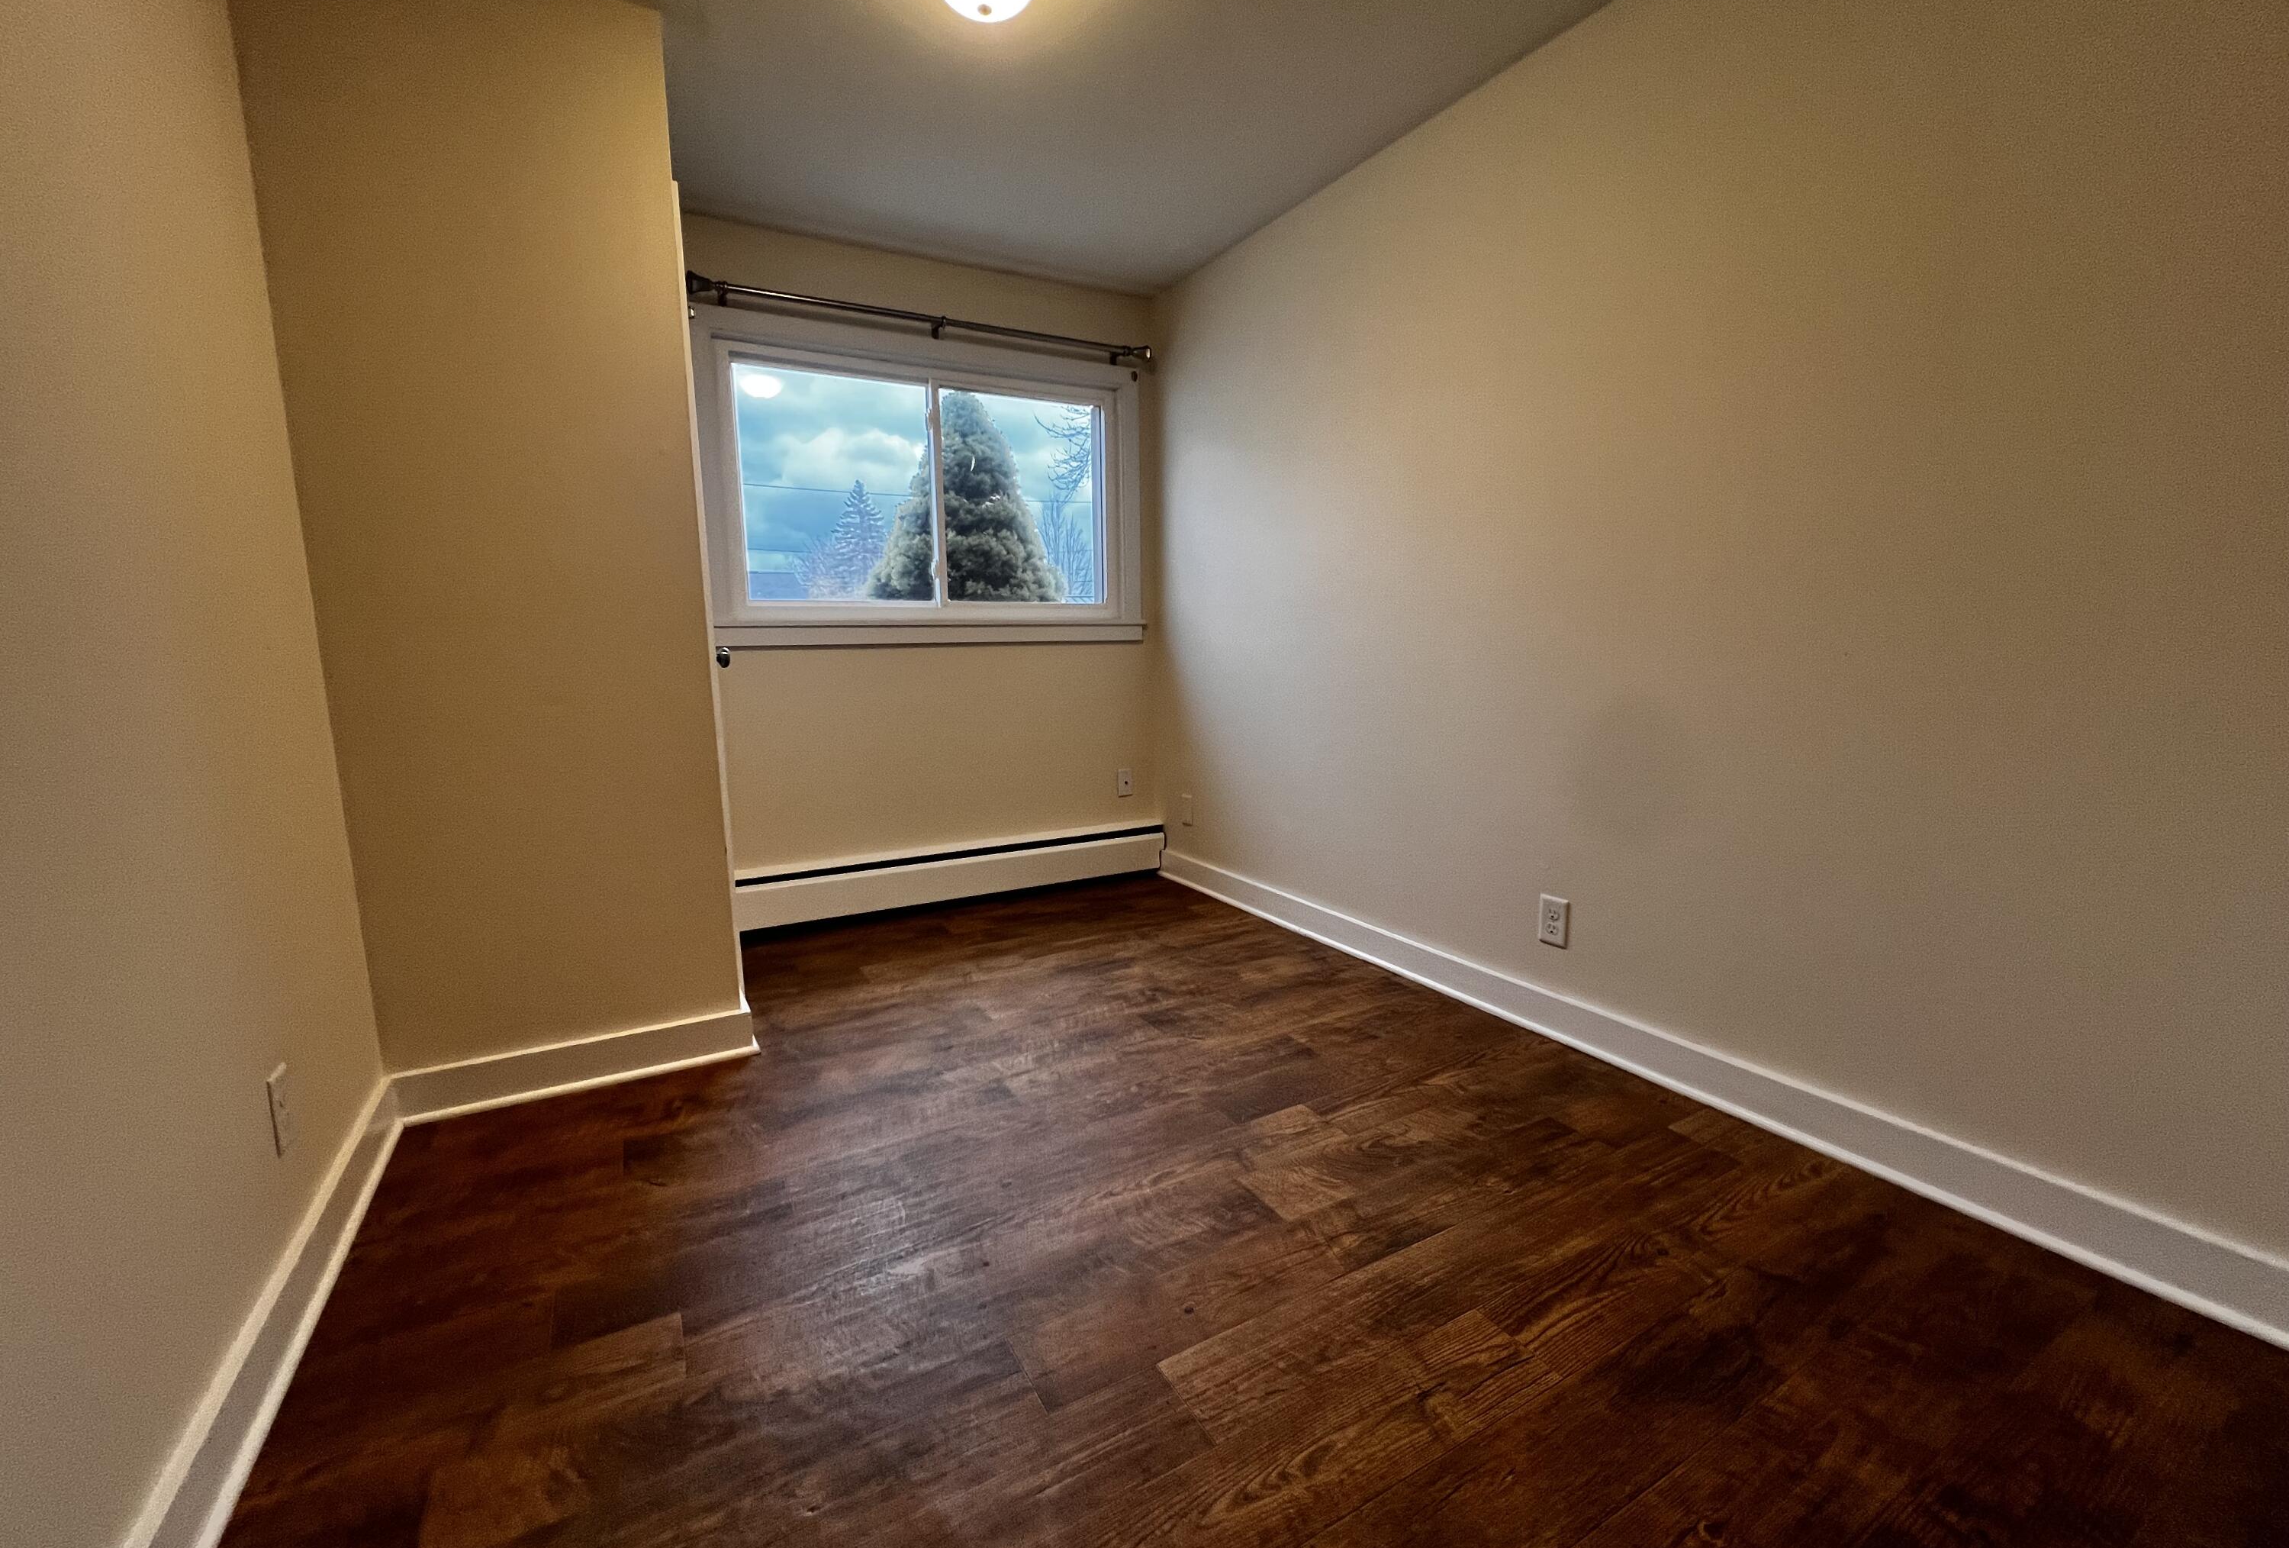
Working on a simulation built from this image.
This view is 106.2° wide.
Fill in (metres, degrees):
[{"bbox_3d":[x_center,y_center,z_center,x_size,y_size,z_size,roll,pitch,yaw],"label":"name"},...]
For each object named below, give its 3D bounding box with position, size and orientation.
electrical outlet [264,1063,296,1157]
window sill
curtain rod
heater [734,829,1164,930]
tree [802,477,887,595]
[{"bbox_3d":[-1.375,0.534,1.377,0.008,0.121,0.076,-6,10,-31],"label":"electrical outlet"},{"bbox_3d":[-0.730,-0.540,3.289,1.659,0.092,0.065,-5,10,-27],"label":"window sill"},{"bbox_3d":[-0.716,-1.613,3.091,1.638,0.079,0.112,-5,10,-27],"label":"curtain rod"},{"bbox_3d":[-0.691,0.390,3.433,1.721,0.213,0.075,-5,10,-27],"label":"heater"},{"bbox_3d":[-12.046,-7.974,36.662,3.700,8.792,3.700,-3,9,-17],"label":"tree"}]

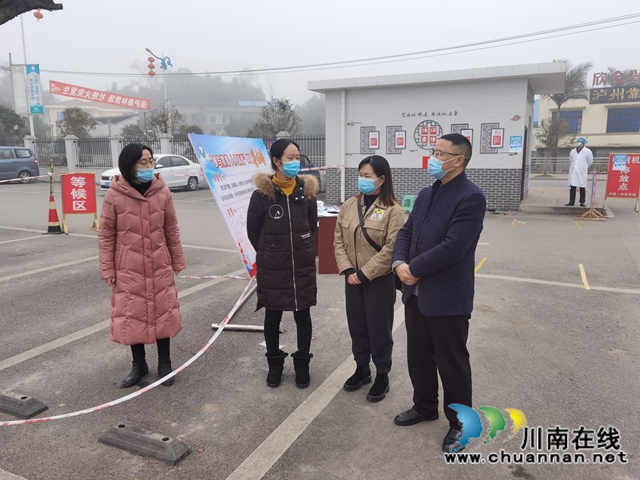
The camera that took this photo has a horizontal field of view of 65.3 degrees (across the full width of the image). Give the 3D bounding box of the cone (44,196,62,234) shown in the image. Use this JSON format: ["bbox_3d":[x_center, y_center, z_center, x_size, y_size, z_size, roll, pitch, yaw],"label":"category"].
[{"bbox_3d":[-5.347,-0.510,9.989,0.365,0.740,0.365,5,11,28],"label":"cone"}]

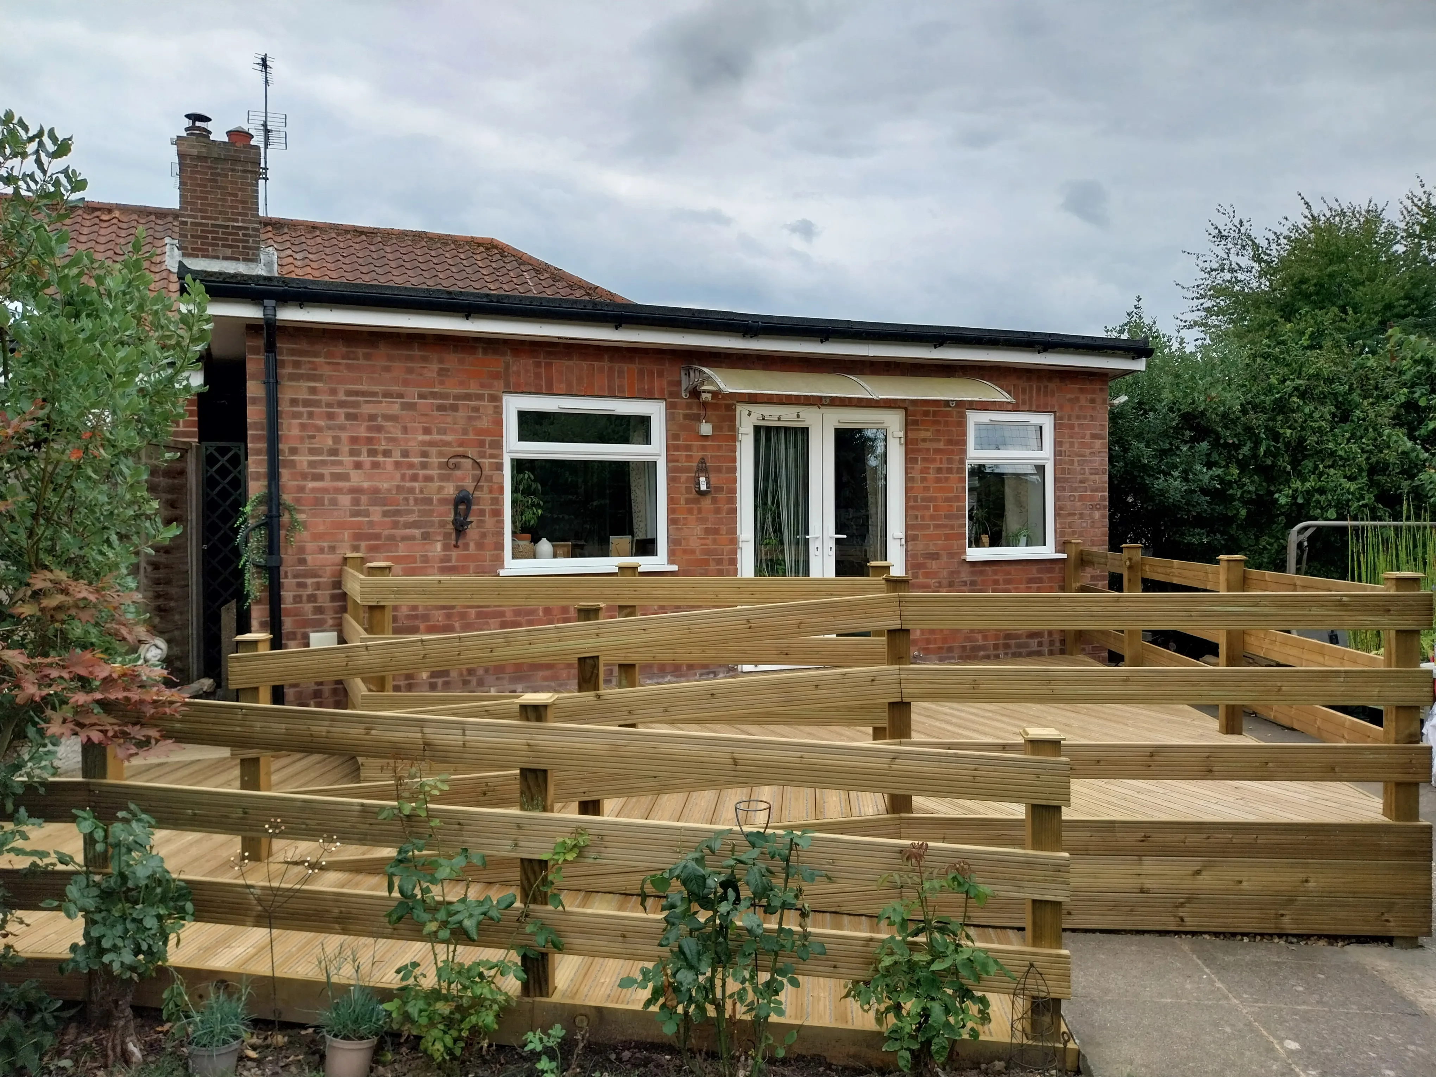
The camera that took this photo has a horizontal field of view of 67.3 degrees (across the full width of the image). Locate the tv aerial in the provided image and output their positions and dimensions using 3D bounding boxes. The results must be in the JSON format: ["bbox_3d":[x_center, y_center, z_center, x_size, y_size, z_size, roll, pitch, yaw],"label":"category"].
[{"bbox_3d":[-6.044,-5.433,14.490,0.500,2.133,1.000,-1,1,-19],"label":"tv aerial"}]

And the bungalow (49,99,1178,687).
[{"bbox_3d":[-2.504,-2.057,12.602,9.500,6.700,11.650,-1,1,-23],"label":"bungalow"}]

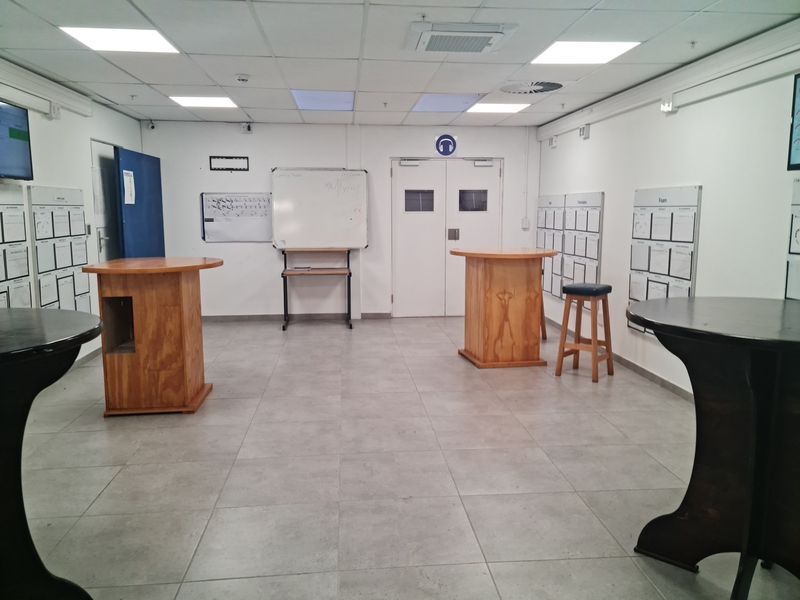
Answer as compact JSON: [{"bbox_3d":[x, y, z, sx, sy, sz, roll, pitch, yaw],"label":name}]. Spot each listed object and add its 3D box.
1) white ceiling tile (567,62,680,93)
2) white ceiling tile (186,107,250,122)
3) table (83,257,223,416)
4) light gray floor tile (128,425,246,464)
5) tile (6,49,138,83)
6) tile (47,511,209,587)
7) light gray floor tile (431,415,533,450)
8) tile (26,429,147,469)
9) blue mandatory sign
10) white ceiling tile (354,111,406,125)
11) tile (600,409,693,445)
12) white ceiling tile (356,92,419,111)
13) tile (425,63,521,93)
[{"bbox_3d":[1.747,-1.833,5.206,0.556,0.020,1.195,-1,8,-5],"label":"white ceiling tile"},{"bbox_3d":[-2.054,-2.118,7.121,0.605,0.020,0.973,-1,8,-5],"label":"white ceiling tile"},{"bbox_3d":[-1.772,0.247,4.596,0.940,1.030,0.940,-1,8,-5],"label":"table"},{"bbox_3d":[-1.277,0.888,3.862,0.600,0.012,0.600,-1,8,-5],"label":"light gray floor tile"},{"bbox_3d":[-2.428,-1.766,4.805,0.600,0.018,1.200,-1,8,-5],"label":"tile"},{"bbox_3d":[-1.167,1.052,2.680,0.600,0.010,0.600,-1,8,-5],"label":"tile"},{"bbox_3d":[0.519,0.861,4.057,0.600,0.012,0.600,-1,8,-5],"label":"light gray floor tile"},{"bbox_3d":[-1.870,0.888,3.790,0.600,0.012,0.600,-1,8,-5],"label":"tile"},{"bbox_3d":[0.591,-1.960,7.926,0.275,0.275,0.010,-1,8,-5],"label":"blue mandatory sign"},{"bbox_3d":[-0.241,-2.164,7.407,0.603,0.018,1.025,-1,8,-5],"label":"white ceiling tile"},{"bbox_3d":[1.729,0.849,4.165,0.600,0.012,0.600,-1,8,-5],"label":"tile"},{"bbox_3d":[-0.140,-2.006,6.310,0.603,0.018,1.200,-1,8,-5],"label":"white ceiling tile"},{"bbox_3d":[0.565,-1.813,5.086,0.600,0.018,1.200,-1,8,-5],"label":"tile"}]

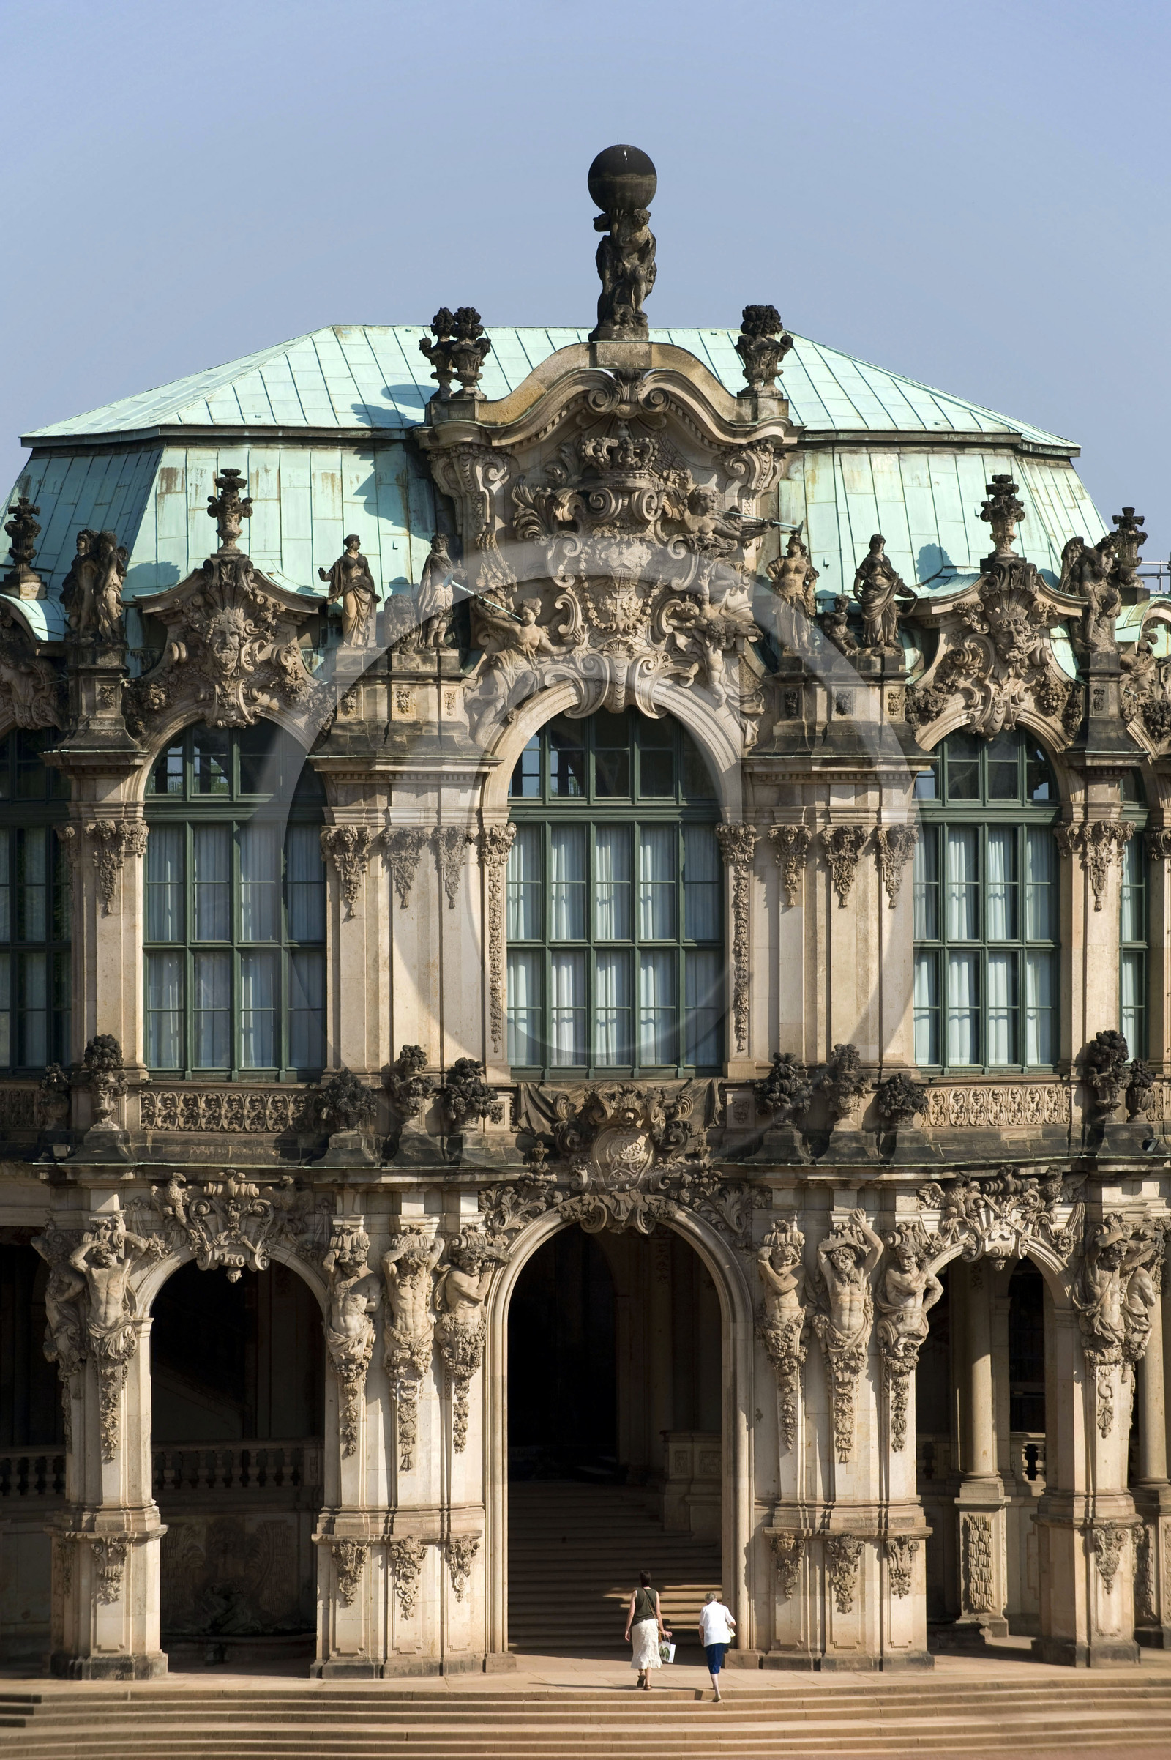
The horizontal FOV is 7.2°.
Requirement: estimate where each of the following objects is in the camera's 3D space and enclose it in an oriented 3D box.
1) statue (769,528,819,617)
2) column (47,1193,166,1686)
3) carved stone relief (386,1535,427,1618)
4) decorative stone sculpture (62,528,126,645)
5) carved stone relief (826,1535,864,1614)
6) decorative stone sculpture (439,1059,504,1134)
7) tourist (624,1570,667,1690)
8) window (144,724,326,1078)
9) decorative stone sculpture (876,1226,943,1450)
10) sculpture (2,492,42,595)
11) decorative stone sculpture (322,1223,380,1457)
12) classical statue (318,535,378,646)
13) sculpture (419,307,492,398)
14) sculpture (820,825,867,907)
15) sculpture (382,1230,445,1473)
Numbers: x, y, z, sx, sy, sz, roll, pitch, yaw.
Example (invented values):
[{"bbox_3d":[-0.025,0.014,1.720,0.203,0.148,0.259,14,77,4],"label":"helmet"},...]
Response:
[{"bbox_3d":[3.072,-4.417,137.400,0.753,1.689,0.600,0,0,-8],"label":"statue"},{"bbox_3d":[-6.956,8.059,135.000,1.680,7.050,1.450,0,0,-2],"label":"column"},{"bbox_3d":[-2.578,10.008,133.400,0.540,1.180,0.250,0,0,-16],"label":"carved stone relief"},{"bbox_3d":[-6.987,-4.174,132.000,0.900,1.700,0.600,0,-1,8],"label":"decorative stone sculpture"},{"bbox_3d":[3.751,10.064,134.400,0.540,1.140,0.250,0,0,-5],"label":"carved stone relief"},{"bbox_3d":[-1.691,3.200,137.600,0.900,1.115,0.850,0,0,-20],"label":"decorative stone sculpture"},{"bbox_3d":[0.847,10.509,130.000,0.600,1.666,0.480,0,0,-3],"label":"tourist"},{"bbox_3d":[-5.188,0.305,137.400,2.706,5.271,0.400,0,0,-3],"label":"window"},{"bbox_3d":[4.805,6.797,137.800,0.930,3.327,0.700,0,-1,-18],"label":"decorative stone sculpture"},{"bbox_3d":[-8.256,-4.946,136.000,0.480,1.480,0.480,0,0,20],"label":"sculpture"},{"bbox_3d":[-3.330,6.535,131.900,0.820,3.282,0.650,0,0,0],"label":"decorative stone sculpture"},{"bbox_3d":[-3.379,-4.125,132.300,0.860,1.568,0.520,0,0,-10],"label":"classical statue"},{"bbox_3d":[-1.882,-7.601,133.800,1.000,1.300,0.800,0,-1,-14],"label":"sculpture"},{"bbox_3d":[3.722,-0.198,133.700,0.680,1.160,0.300,0,-1,0],"label":"sculpture"},{"bbox_3d":[-2.487,6.733,133.300,0.750,3.480,0.650,0,0,-16],"label":"sculpture"}]

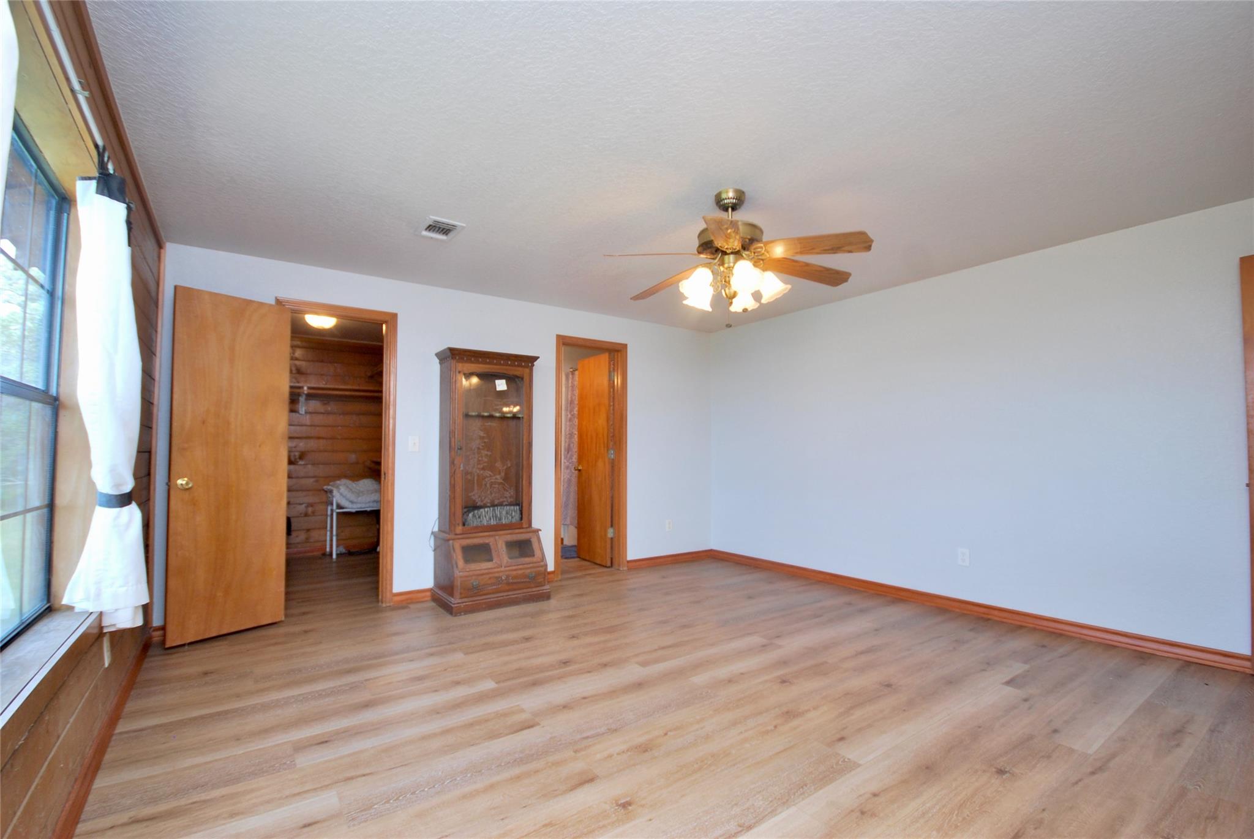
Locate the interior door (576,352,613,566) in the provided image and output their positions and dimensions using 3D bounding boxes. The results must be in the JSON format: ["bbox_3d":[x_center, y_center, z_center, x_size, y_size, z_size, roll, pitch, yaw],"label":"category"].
[{"bbox_3d":[-0.338,0.383,5.187,0.040,2.031,0.600,2,-3,-35],"label":"interior door"}]

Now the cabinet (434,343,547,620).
[{"bbox_3d":[-1.008,0.425,3.919,0.722,1.835,0.450,2,-3,-35],"label":"cabinet"}]

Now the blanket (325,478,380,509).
[{"bbox_3d":[-2.835,0.784,5.487,0.566,0.277,0.404,2,-3,-35],"label":"blanket"}]

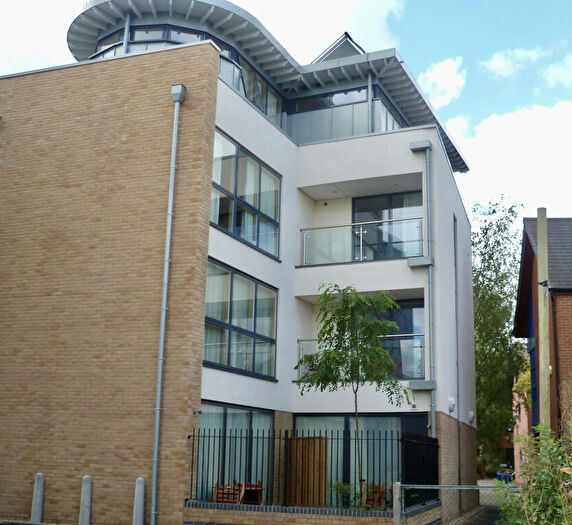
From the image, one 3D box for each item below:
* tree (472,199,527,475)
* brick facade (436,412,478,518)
[{"bbox_3d":[11.380,4.195,43.694,4.800,16.200,4.800,-5,-15,24],"label":"tree"},{"bbox_3d":[4.962,5.843,22.522,0.300,2.520,9.500,-3,-15,18],"label":"brick facade"}]

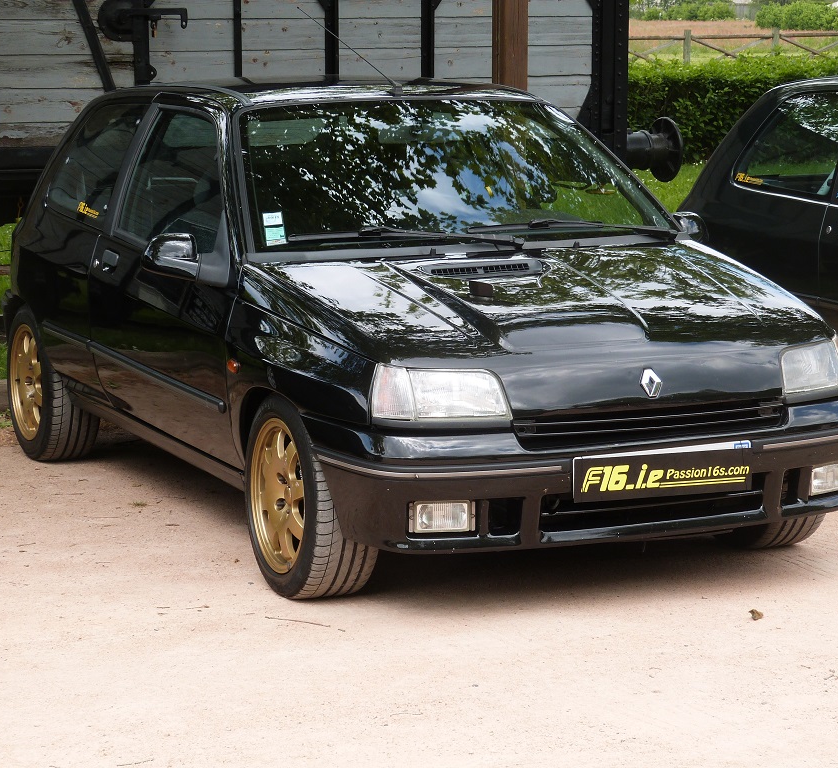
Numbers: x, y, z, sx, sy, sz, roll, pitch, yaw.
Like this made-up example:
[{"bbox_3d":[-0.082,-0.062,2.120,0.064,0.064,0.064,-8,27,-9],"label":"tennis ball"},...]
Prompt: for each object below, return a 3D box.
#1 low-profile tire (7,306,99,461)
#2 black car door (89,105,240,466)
[{"bbox_3d":[-1.332,-0.016,8.784,0.200,0.580,0.580,-4,9,-25],"label":"low-profile tire"},{"bbox_3d":[-0.684,-0.345,7.265,0.250,1.000,1.340,-4,9,-25],"label":"black car door"}]

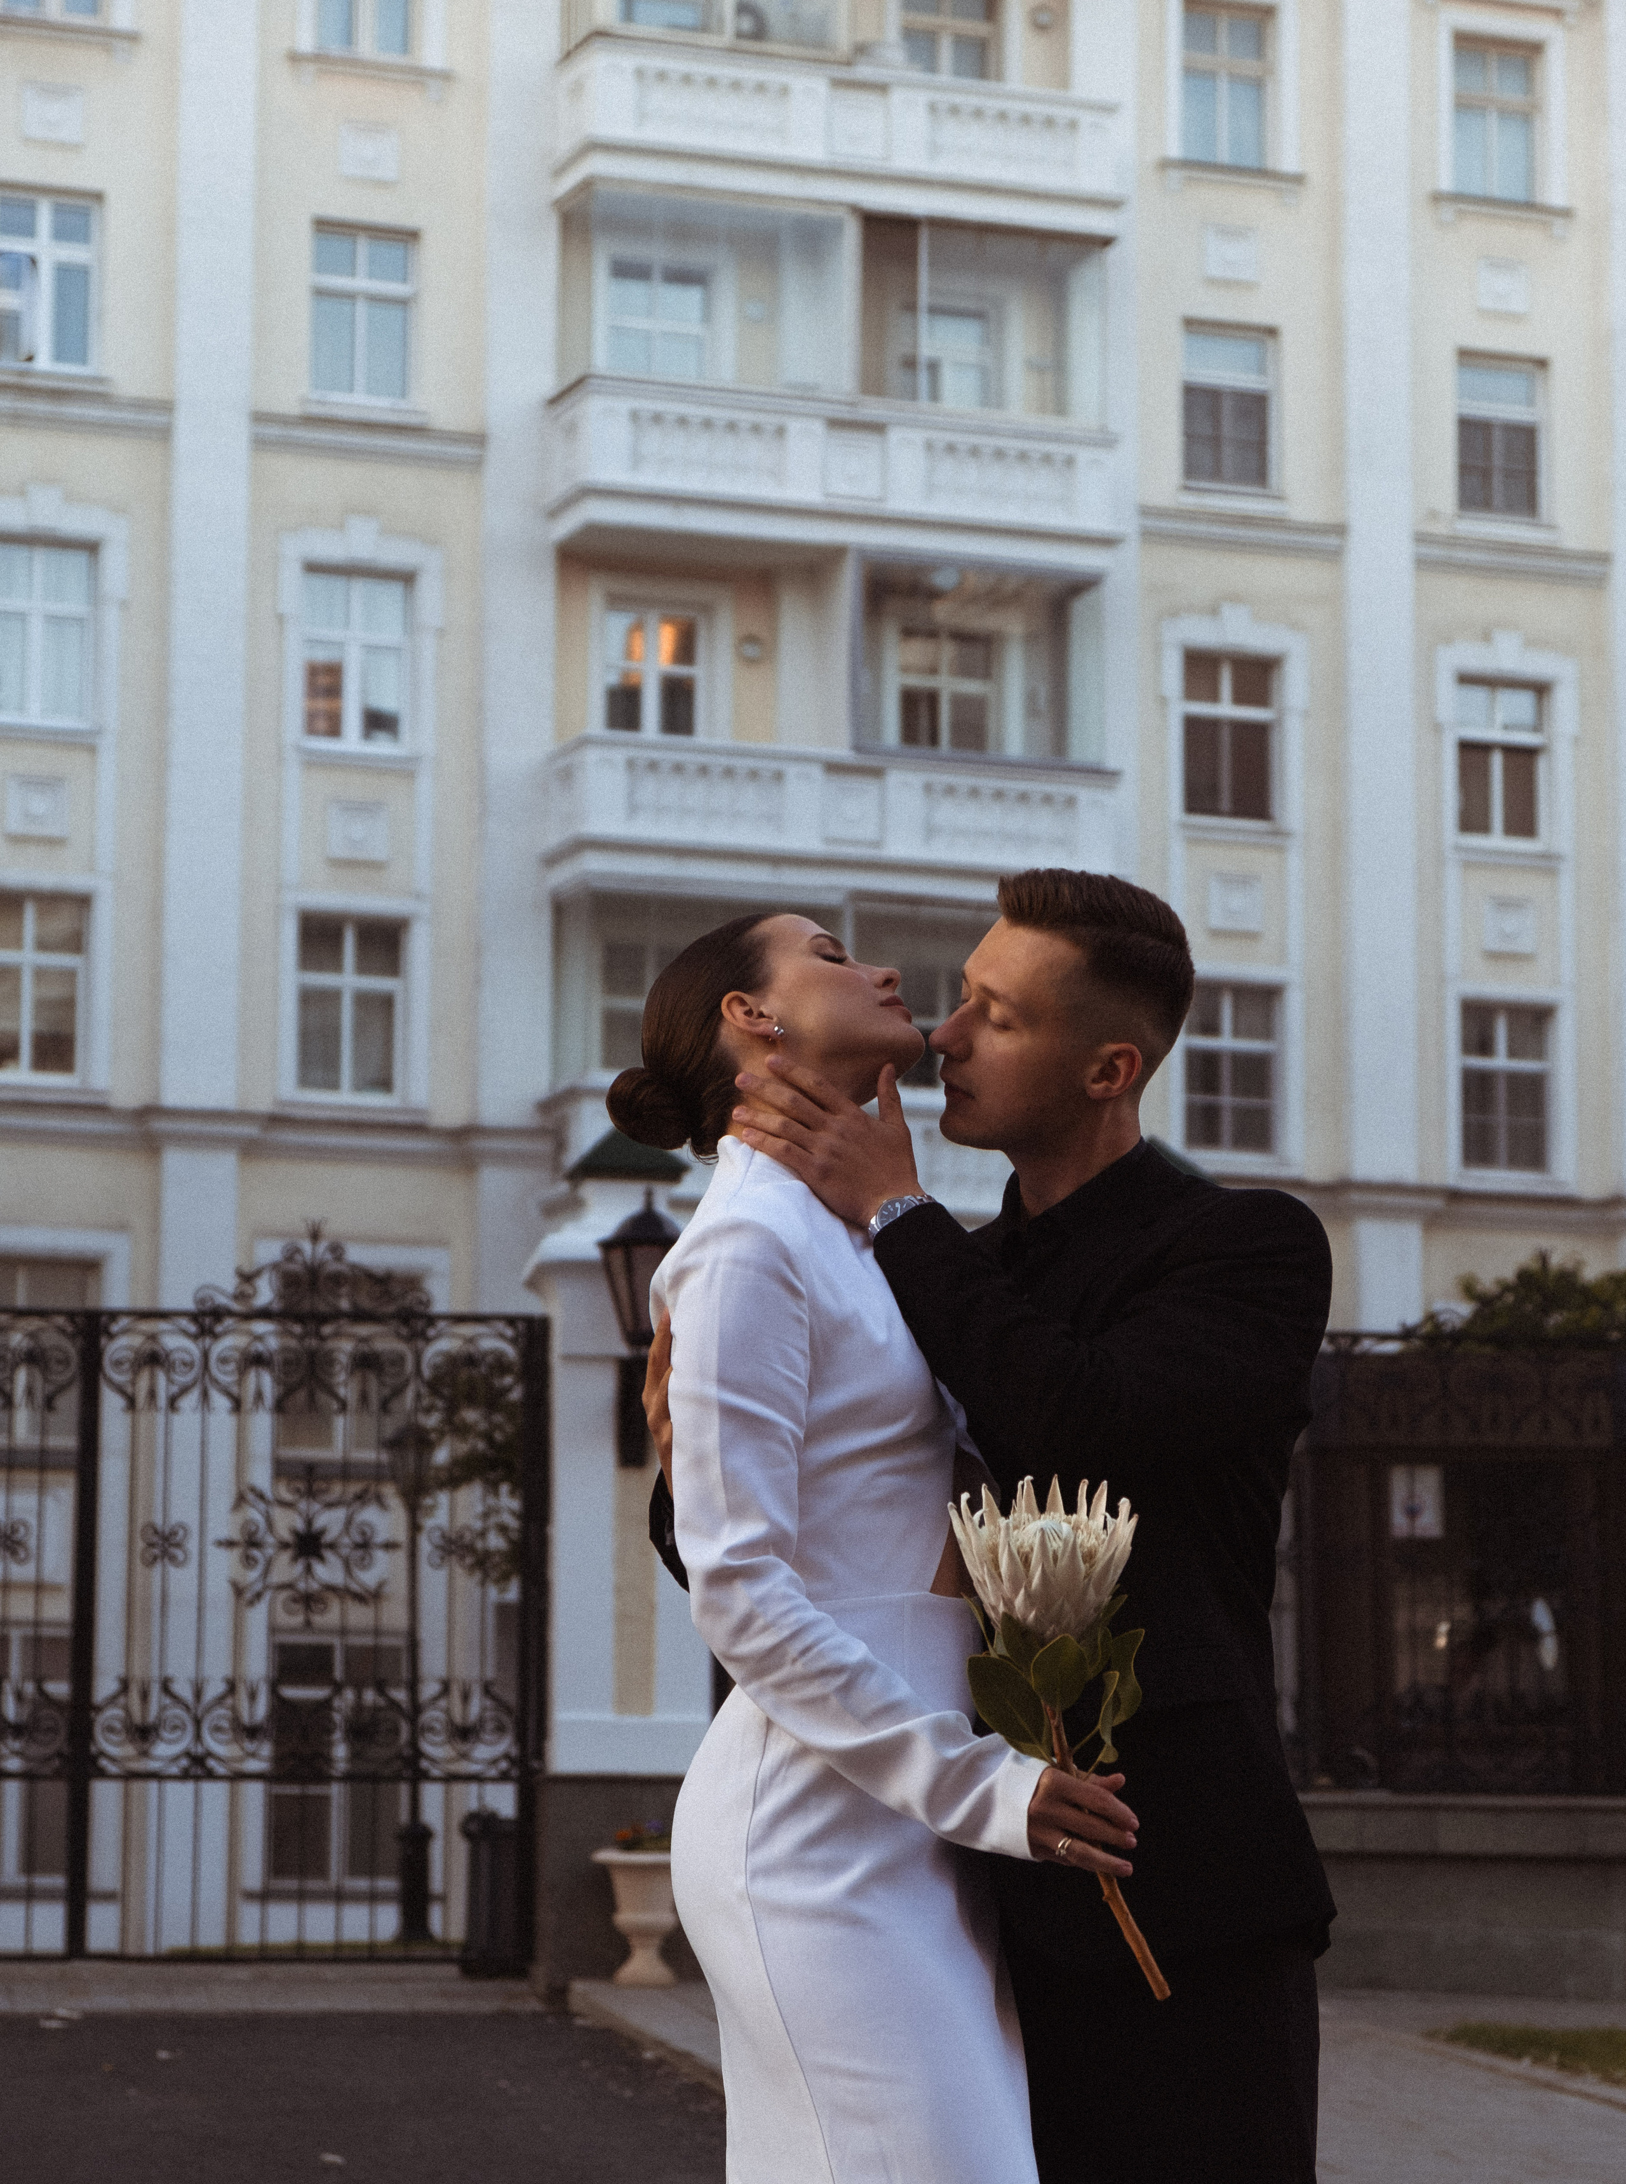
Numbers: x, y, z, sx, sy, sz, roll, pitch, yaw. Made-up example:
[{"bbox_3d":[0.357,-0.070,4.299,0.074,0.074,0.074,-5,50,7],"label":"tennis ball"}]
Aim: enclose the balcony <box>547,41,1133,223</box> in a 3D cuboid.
[{"bbox_3d":[0.233,-8.843,50.474,5.360,1.350,1.100,3,-8,-22],"label":"balcony"}]

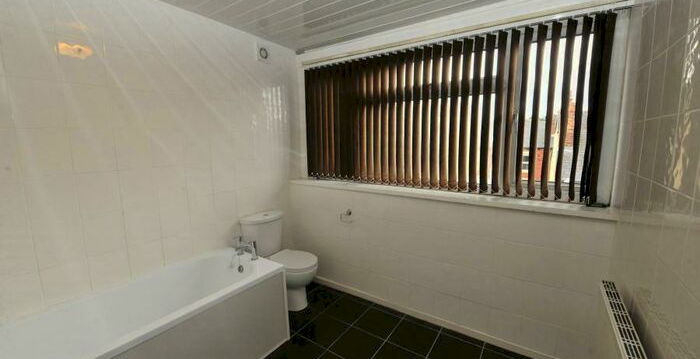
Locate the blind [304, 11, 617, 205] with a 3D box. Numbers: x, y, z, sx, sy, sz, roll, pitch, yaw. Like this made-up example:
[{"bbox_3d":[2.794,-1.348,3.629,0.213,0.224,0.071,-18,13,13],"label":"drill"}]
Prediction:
[{"bbox_3d":[0.510,-0.470,2.231,2.397,1.085,0.091,4,10,34],"label":"blind"}]

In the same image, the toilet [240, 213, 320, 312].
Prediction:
[{"bbox_3d":[-0.591,0.753,2.508,0.660,0.767,0.388,4,10,34],"label":"toilet"}]

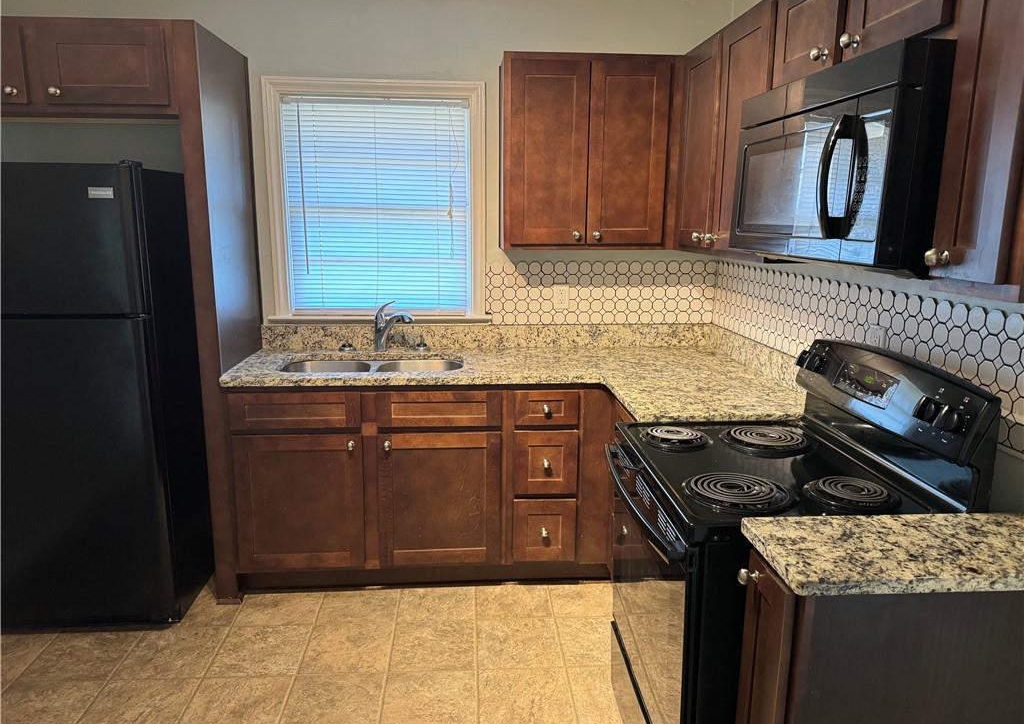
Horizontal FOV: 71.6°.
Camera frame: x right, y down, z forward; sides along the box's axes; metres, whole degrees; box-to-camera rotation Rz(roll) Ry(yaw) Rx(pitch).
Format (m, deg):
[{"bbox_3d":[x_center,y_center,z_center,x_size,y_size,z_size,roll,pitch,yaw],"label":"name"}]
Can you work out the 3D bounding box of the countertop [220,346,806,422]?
[{"bbox_3d":[-0.049,0.075,2.775,2.110,0.035,1.175,0,12,-4],"label":"countertop"}]

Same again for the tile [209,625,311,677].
[{"bbox_3d":[-0.897,1.033,2.550,0.310,0.010,0.306,0,12,-4],"label":"tile"}]

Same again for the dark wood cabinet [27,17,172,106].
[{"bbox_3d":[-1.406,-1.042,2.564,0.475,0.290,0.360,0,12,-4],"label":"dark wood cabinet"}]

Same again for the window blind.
[{"bbox_3d":[-0.597,-0.687,3.190,0.804,0.947,0.040,0,12,-4],"label":"window blind"}]

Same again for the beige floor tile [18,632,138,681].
[{"bbox_3d":[-1.507,1.035,2.513,0.305,0.010,0.306,0,12,-4],"label":"beige floor tile"}]

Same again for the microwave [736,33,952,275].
[{"bbox_3d":[0.873,-0.462,1.705,0.428,0.414,0.765,0,12,-4],"label":"microwave"}]

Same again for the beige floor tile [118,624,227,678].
[{"bbox_3d":[-1.204,1.034,2.531,0.303,0.010,0.306,0,12,-4],"label":"beige floor tile"}]

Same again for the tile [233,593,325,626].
[{"bbox_3d":[-0.919,0.973,2.834,0.309,0.010,0.275,0,12,-4],"label":"tile"}]

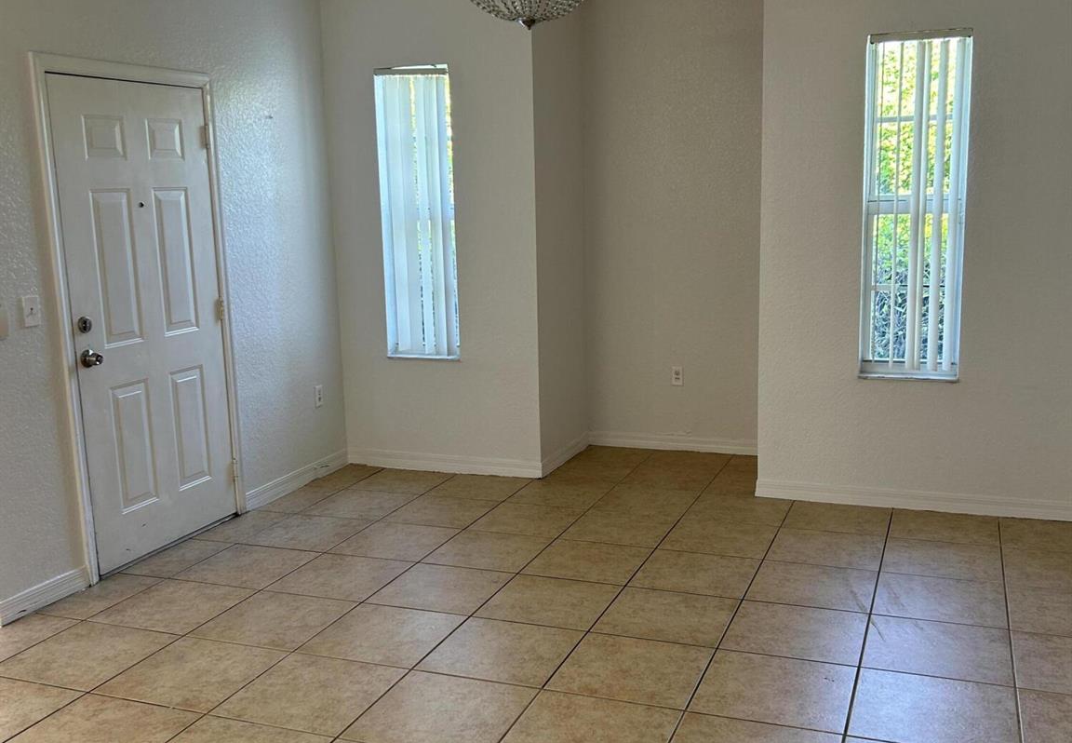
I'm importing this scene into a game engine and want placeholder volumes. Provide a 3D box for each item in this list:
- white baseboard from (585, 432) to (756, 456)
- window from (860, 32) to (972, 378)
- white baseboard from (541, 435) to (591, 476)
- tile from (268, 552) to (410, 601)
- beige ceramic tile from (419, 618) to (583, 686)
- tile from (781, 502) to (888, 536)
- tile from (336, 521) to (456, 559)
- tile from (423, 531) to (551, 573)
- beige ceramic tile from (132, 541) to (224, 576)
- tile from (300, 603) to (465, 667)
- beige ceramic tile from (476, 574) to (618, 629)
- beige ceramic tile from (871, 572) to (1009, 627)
[{"bbox_3d":[0.845,0.422,6.268,1.129,0.084,0.015,2,10,21],"label":"white baseboard"},{"bbox_3d":[1.733,-0.734,4.911,0.438,1.554,0.090,2,10,21],"label":"window"},{"bbox_3d":[0.181,0.473,6.165,0.015,0.085,0.779,2,10,21],"label":"white baseboard"},{"bbox_3d":[-0.798,0.847,4.401,0.453,0.012,0.453,2,10,21],"label":"tile"},{"bbox_3d":[-0.110,0.952,3.638,0.452,0.012,0.452,2,10,21],"label":"beige ceramic tile"},{"bbox_3d":[1.405,0.677,4.988,0.453,0.012,0.440,2,10,21],"label":"tile"},{"bbox_3d":[-0.629,0.769,4.812,0.452,0.015,0.452,2,10,21],"label":"tile"},{"bbox_3d":[-0.203,0.783,4.643,0.452,0.012,0.452,2,10,21],"label":"tile"},{"bbox_3d":[-1.561,0.819,4.693,0.275,0.015,0.452,2,10,21],"label":"beige ceramic tile"},{"bbox_3d":[-0.535,0.935,3.801,0.451,0.010,0.453,2,10,21],"label":"tile"},{"bbox_3d":[0.056,0.877,4.061,0.452,0.015,0.452,2,10,21],"label":"beige ceramic tile"},{"bbox_3d":[1.499,0.845,3.980,0.452,0.015,0.452,2,10,21],"label":"beige ceramic tile"}]

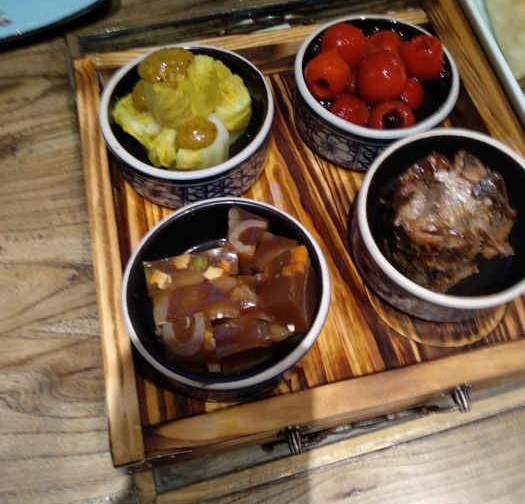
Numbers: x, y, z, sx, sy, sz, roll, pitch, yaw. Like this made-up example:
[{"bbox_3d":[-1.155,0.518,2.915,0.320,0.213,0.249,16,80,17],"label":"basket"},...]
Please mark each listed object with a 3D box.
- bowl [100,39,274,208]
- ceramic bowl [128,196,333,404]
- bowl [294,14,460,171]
[{"bbox_3d":[-0.046,-0.080,0.338,0.106,0.041,0.106,0,65,0],"label":"bowl"},{"bbox_3d":[-0.019,0.026,0.288,0.106,0.041,0.106,0,65,0],"label":"ceramic bowl"},{"bbox_3d":[0.074,-0.108,0.359,0.106,0.041,0.106,1,65,0],"label":"bowl"}]

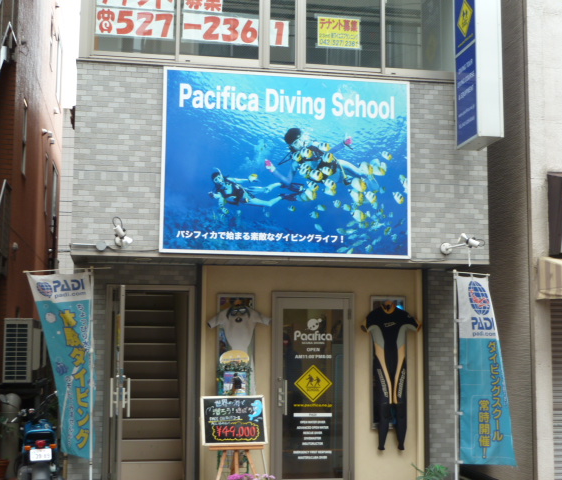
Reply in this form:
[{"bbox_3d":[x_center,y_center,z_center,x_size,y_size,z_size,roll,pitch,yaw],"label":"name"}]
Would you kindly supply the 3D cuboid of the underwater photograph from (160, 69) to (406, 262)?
[{"bbox_3d":[0.073,-0.712,9.150,2.399,1.743,0.080,2,-6,-10],"label":"underwater photograph"}]

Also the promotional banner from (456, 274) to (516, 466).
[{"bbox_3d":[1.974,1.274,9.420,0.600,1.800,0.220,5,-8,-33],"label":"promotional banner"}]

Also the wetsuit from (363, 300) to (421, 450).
[{"bbox_3d":[1.165,1.411,9.966,0.595,1.513,0.120,2,-6,-10],"label":"wetsuit"}]

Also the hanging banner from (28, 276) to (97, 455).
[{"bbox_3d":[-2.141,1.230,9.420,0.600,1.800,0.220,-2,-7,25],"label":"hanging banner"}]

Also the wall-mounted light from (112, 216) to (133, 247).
[{"bbox_3d":[-1.417,-0.068,8.577,0.192,0.208,0.550,2,-6,-10],"label":"wall-mounted light"}]

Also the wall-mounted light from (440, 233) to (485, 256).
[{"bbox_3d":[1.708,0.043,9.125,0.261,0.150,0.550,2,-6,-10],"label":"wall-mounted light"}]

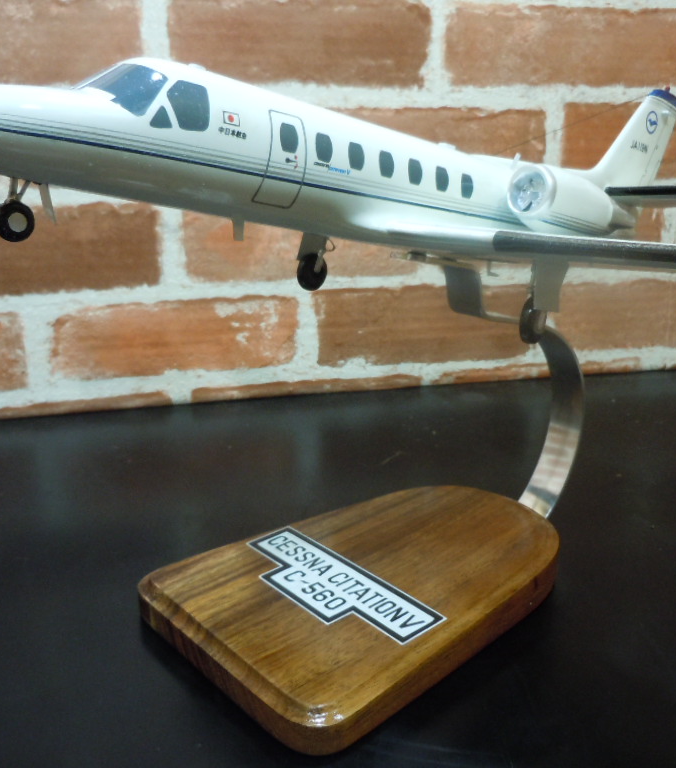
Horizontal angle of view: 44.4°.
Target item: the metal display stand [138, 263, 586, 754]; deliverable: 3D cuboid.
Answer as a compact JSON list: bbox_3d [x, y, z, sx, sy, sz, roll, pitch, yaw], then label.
[{"bbox_3d":[0.037,0.022,0.379,0.236,0.154,0.131,-15,23,-38],"label":"metal display stand"}]

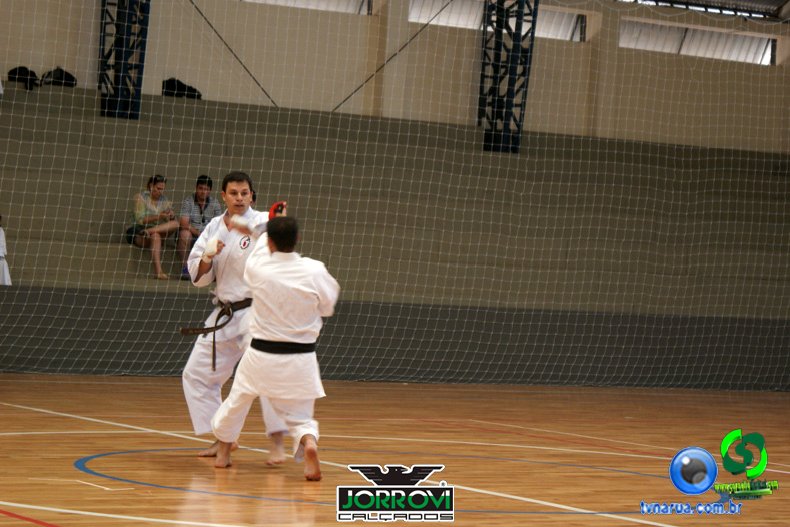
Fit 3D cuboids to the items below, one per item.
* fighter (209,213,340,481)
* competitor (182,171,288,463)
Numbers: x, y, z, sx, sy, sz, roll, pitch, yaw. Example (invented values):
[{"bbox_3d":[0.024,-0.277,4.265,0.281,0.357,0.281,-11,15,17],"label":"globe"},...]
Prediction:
[{"bbox_3d":[-0.650,0.441,12.668,0.630,1.420,0.930,3,0,-15],"label":"fighter"},{"bbox_3d":[-0.880,0.308,13.318,0.670,1.670,0.660,3,0,15],"label":"competitor"}]

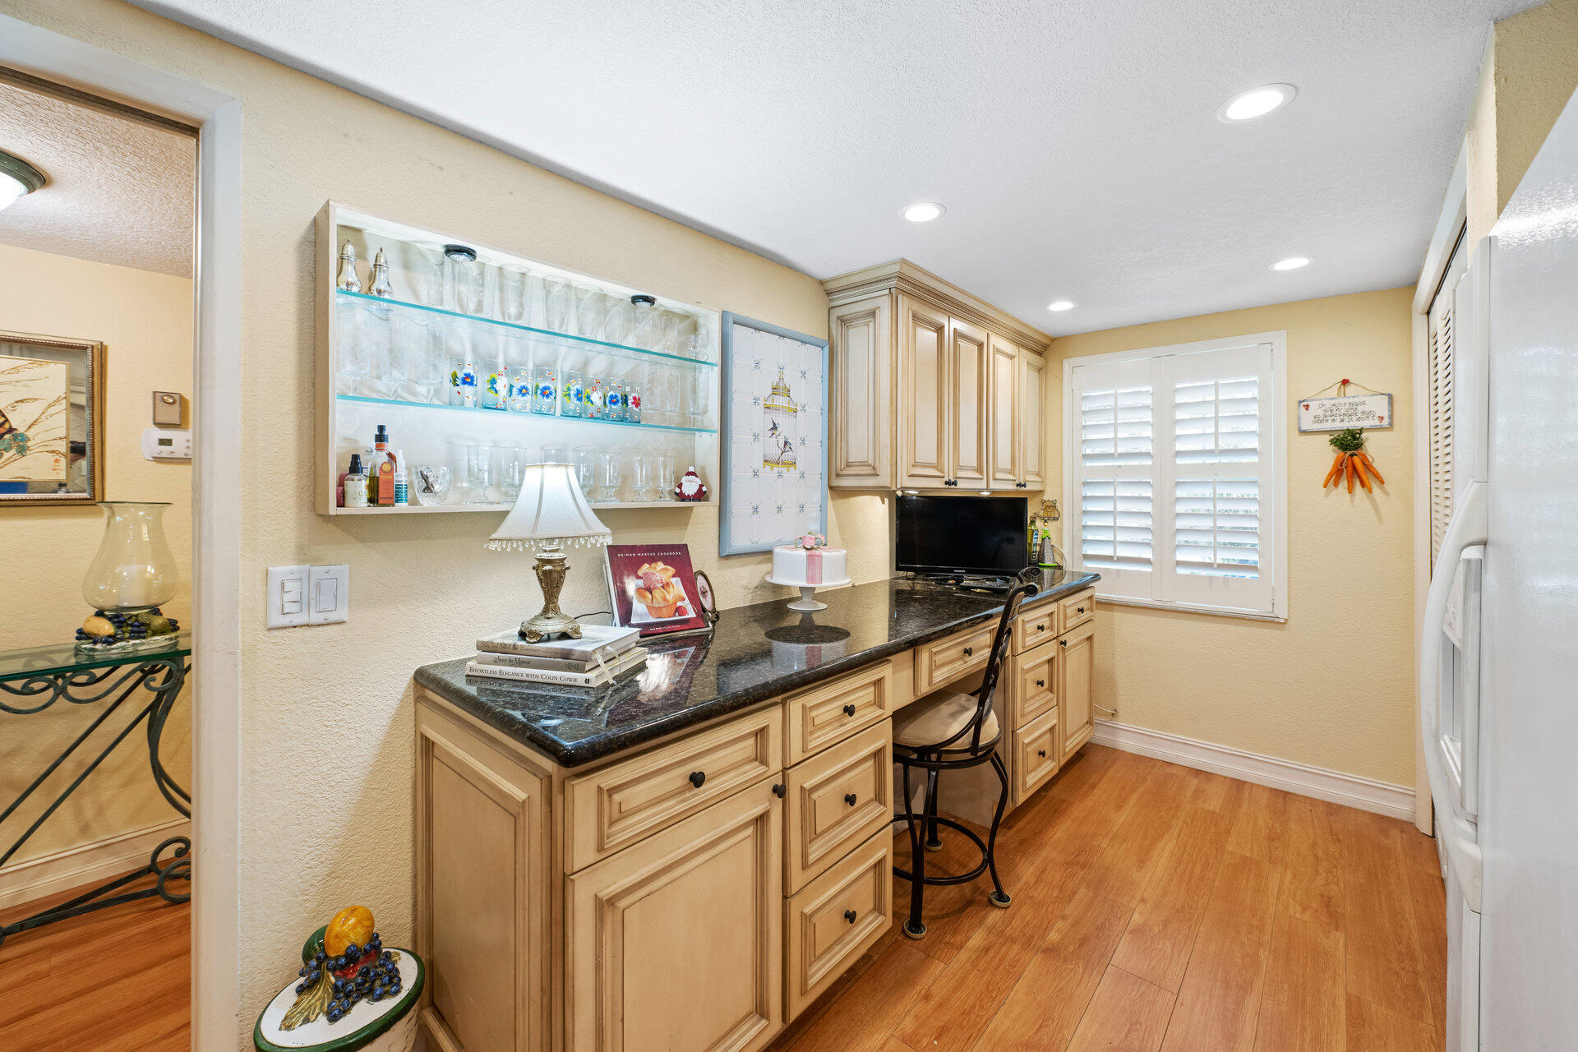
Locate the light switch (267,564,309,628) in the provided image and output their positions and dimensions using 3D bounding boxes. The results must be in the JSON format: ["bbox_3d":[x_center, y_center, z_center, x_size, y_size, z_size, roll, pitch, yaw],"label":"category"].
[{"bbox_3d":[-0.959,0.135,1.177,0.012,0.116,0.067,2,3,42],"label":"light switch"}]

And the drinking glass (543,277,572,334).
[{"bbox_3d":[-0.622,-0.576,1.651,0.071,0.147,0.071,2,3,43],"label":"drinking glass"}]

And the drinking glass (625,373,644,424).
[{"bbox_3d":[-0.443,-0.355,1.744,0.056,0.124,0.056,1,2,42],"label":"drinking glass"}]

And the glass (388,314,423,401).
[{"bbox_3d":[-0.876,-0.382,1.402,0.066,0.183,0.066,2,3,42],"label":"glass"}]

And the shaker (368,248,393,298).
[{"bbox_3d":[-0.801,-0.490,1.208,0.043,0.097,0.043,2,3,42],"label":"shaker"}]

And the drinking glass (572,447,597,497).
[{"bbox_3d":[-0.550,-0.136,1.655,0.060,0.135,0.060,1,2,42],"label":"drinking glass"}]

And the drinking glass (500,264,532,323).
[{"bbox_3d":[-0.634,-0.524,1.425,0.069,0.141,0.069,2,3,42],"label":"drinking glass"}]

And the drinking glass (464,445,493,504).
[{"bbox_3d":[-0.768,-0.127,1.520,0.063,0.143,0.063,2,3,42],"label":"drinking glass"}]

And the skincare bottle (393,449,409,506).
[{"bbox_3d":[-0.867,-0.101,1.371,0.034,0.130,0.034,-2,2,-31],"label":"skincare bottle"}]

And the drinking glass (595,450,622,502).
[{"bbox_3d":[-0.517,-0.133,1.763,0.072,0.149,0.072,2,3,43],"label":"drinking glass"}]

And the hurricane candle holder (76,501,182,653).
[{"bbox_3d":[-2.082,0.155,1.933,0.215,0.449,0.225,1,2,42],"label":"hurricane candle holder"}]

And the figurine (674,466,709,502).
[{"bbox_3d":[-0.304,-0.130,1.902,0.102,0.113,0.050,-1,2,-20],"label":"figurine"}]

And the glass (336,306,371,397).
[{"bbox_3d":[-0.896,-0.355,1.265,0.060,0.179,0.060,1,2,42],"label":"glass"}]

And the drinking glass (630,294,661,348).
[{"bbox_3d":[-0.396,-0.539,1.693,0.070,0.142,0.070,2,3,42],"label":"drinking glass"}]

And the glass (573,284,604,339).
[{"bbox_3d":[-0.567,-0.606,1.739,0.085,0.126,0.085,0,2,0],"label":"glass"}]

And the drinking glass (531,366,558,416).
[{"bbox_3d":[-0.618,-0.341,1.549,0.056,0.121,0.056,1,2,42],"label":"drinking glass"}]

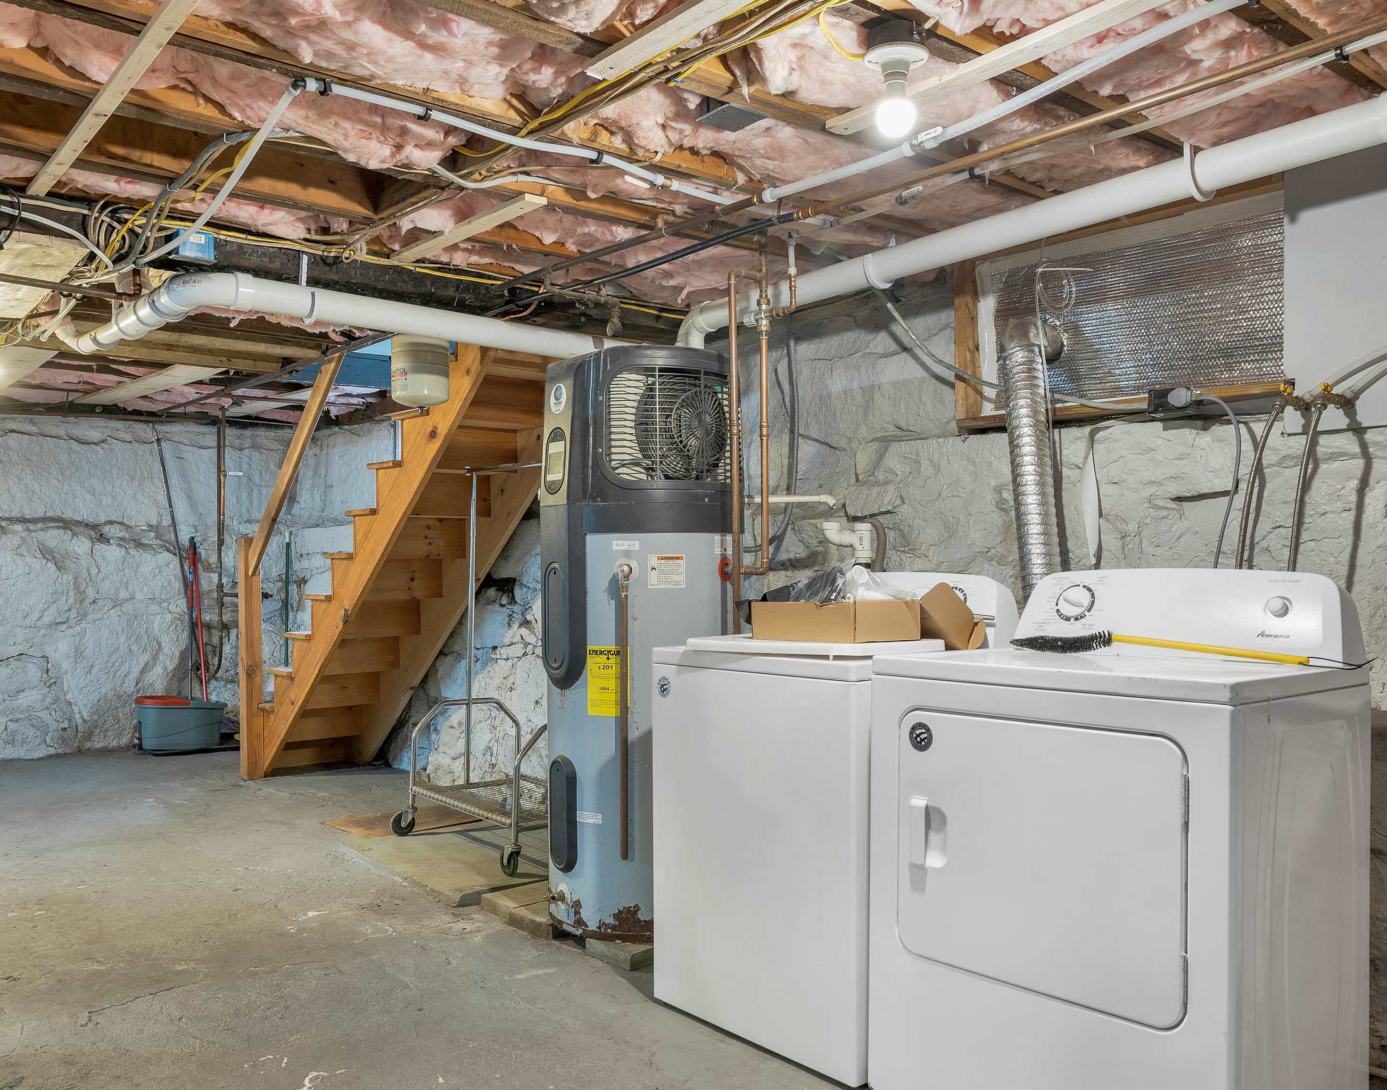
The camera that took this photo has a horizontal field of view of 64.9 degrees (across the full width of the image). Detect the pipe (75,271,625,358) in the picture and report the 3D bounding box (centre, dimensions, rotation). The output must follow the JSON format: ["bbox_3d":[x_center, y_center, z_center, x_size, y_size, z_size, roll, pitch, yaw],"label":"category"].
[{"bbox_3d":[-1.100,-0.672,3.760,1.500,0.140,1.080,1,-2,-42],"label":"pipe"}]

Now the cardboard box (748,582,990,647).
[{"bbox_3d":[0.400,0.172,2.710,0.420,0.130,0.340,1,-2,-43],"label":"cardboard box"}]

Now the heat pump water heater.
[{"bbox_3d":[-0.170,0.295,3.430,0.670,1.715,0.620,0,-1,0],"label":"heat pump water heater"}]

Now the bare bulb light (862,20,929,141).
[{"bbox_3d":[0.352,-0.810,1.900,0.115,0.195,0.115,0,-1,0],"label":"bare bulb light"}]

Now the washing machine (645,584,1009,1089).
[{"bbox_3d":[0.370,0.620,2.795,0.665,1.090,0.690,1,-2,-42],"label":"washing machine"}]

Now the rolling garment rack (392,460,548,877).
[{"bbox_3d":[-0.720,0.425,4.320,0.520,1.520,0.900,1,-2,-40],"label":"rolling garment rack"}]

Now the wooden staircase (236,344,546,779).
[{"bbox_3d":[-1.467,0.160,5.520,0.740,2.250,2.500,1,-2,-42],"label":"wooden staircase"}]

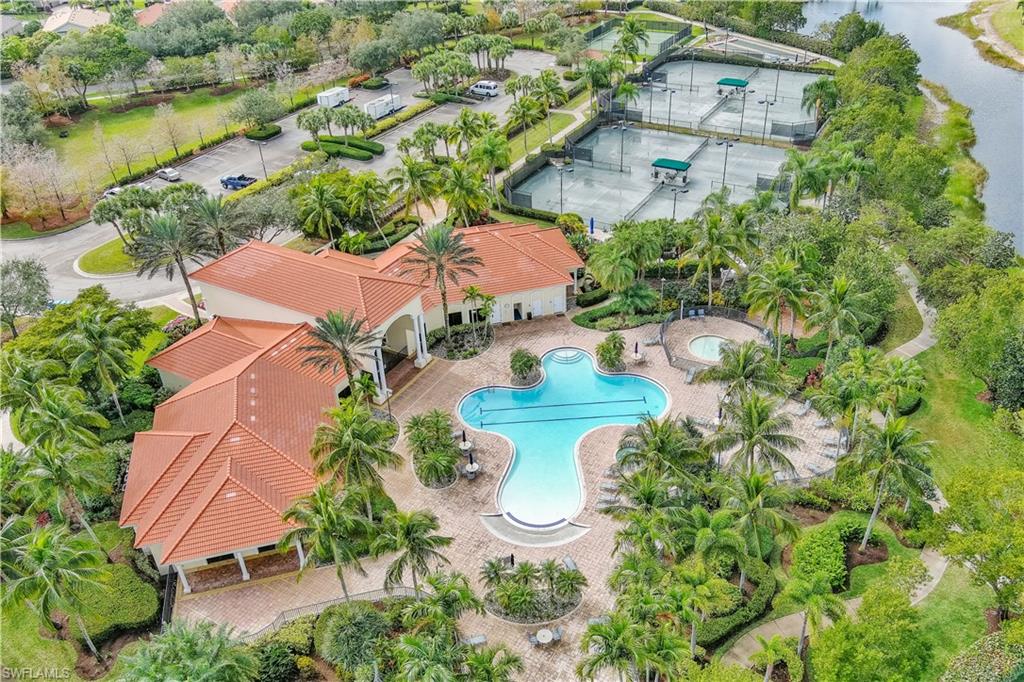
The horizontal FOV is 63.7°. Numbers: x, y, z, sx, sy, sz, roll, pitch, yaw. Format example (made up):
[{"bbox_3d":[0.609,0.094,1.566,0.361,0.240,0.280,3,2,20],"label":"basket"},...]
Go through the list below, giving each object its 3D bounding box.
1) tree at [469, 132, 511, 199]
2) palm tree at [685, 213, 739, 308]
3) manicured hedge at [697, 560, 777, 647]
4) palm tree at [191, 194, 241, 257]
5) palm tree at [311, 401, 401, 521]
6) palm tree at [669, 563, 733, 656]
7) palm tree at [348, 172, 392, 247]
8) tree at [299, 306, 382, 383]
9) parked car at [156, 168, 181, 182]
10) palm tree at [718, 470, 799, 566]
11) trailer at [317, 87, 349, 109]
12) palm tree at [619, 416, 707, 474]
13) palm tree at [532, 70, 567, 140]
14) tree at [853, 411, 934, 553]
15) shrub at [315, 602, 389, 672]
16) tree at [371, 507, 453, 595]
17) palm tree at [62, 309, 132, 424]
[{"bbox_3d":[-2.824,-23.380,115.361,5.652,11.227,5.482,-3,33,0],"label":"tree"},{"bbox_3d":[20.374,-7.755,84.330,6.049,10.528,5.746,6,34,13],"label":"palm tree"},{"bbox_3d":[15.007,17.574,53.967,2.950,0.950,7.900,19,39,30],"label":"manicured hedge"},{"bbox_3d":[-31.574,-9.868,90.537,7.000,11.300,7.000,-3,33,0],"label":"palm tree"},{"bbox_3d":[-12.087,10.230,65.145,6.937,11.313,6.729,-3,33,0],"label":"palm tree"},{"bbox_3d":[10.893,16.711,50.294,3.500,8.100,3.500,-3,33,0],"label":"palm tree"},{"bbox_3d":[-16.328,-15.075,99.411,5.450,9.234,5.178,-8,34,-8],"label":"palm tree"},{"bbox_3d":[-14.234,2.630,70.904,6.900,11.200,6.900,-3,33,0],"label":"tree"},{"bbox_3d":[-52.072,-25.059,124.930,4.500,1.430,1.780,18,39,29],"label":"parked car"},{"bbox_3d":[16.729,12.466,55.948,5.614,8.324,5.333,10,35,18],"label":"palm tree"},{"bbox_3d":[-35.015,-48.285,163.553,2.500,2.600,5.900,21,40,32],"label":"trailer"},{"bbox_3d":[10.406,9.363,59.534,6.500,9.000,6.500,-3,33,0],"label":"palm tree"},{"bbox_3d":[5.770,-35.037,125.613,5.500,12.200,5.500,-3,33,0],"label":"palm tree"},{"bbox_3d":[27.056,10.951,60.079,5.658,12.154,5.489,-3,33,0],"label":"tree"},{"bbox_3d":[-10.350,19.121,53.177,4.500,2.800,4.100,-3,33,0],"label":"shrub"},{"bbox_3d":[-6.437,14.819,54.446,5.377,7.998,5.108,-9,34,-9],"label":"tree"},{"bbox_3d":[-37.803,3.009,77.068,6.406,12.548,6.214,-3,33,0],"label":"palm tree"}]

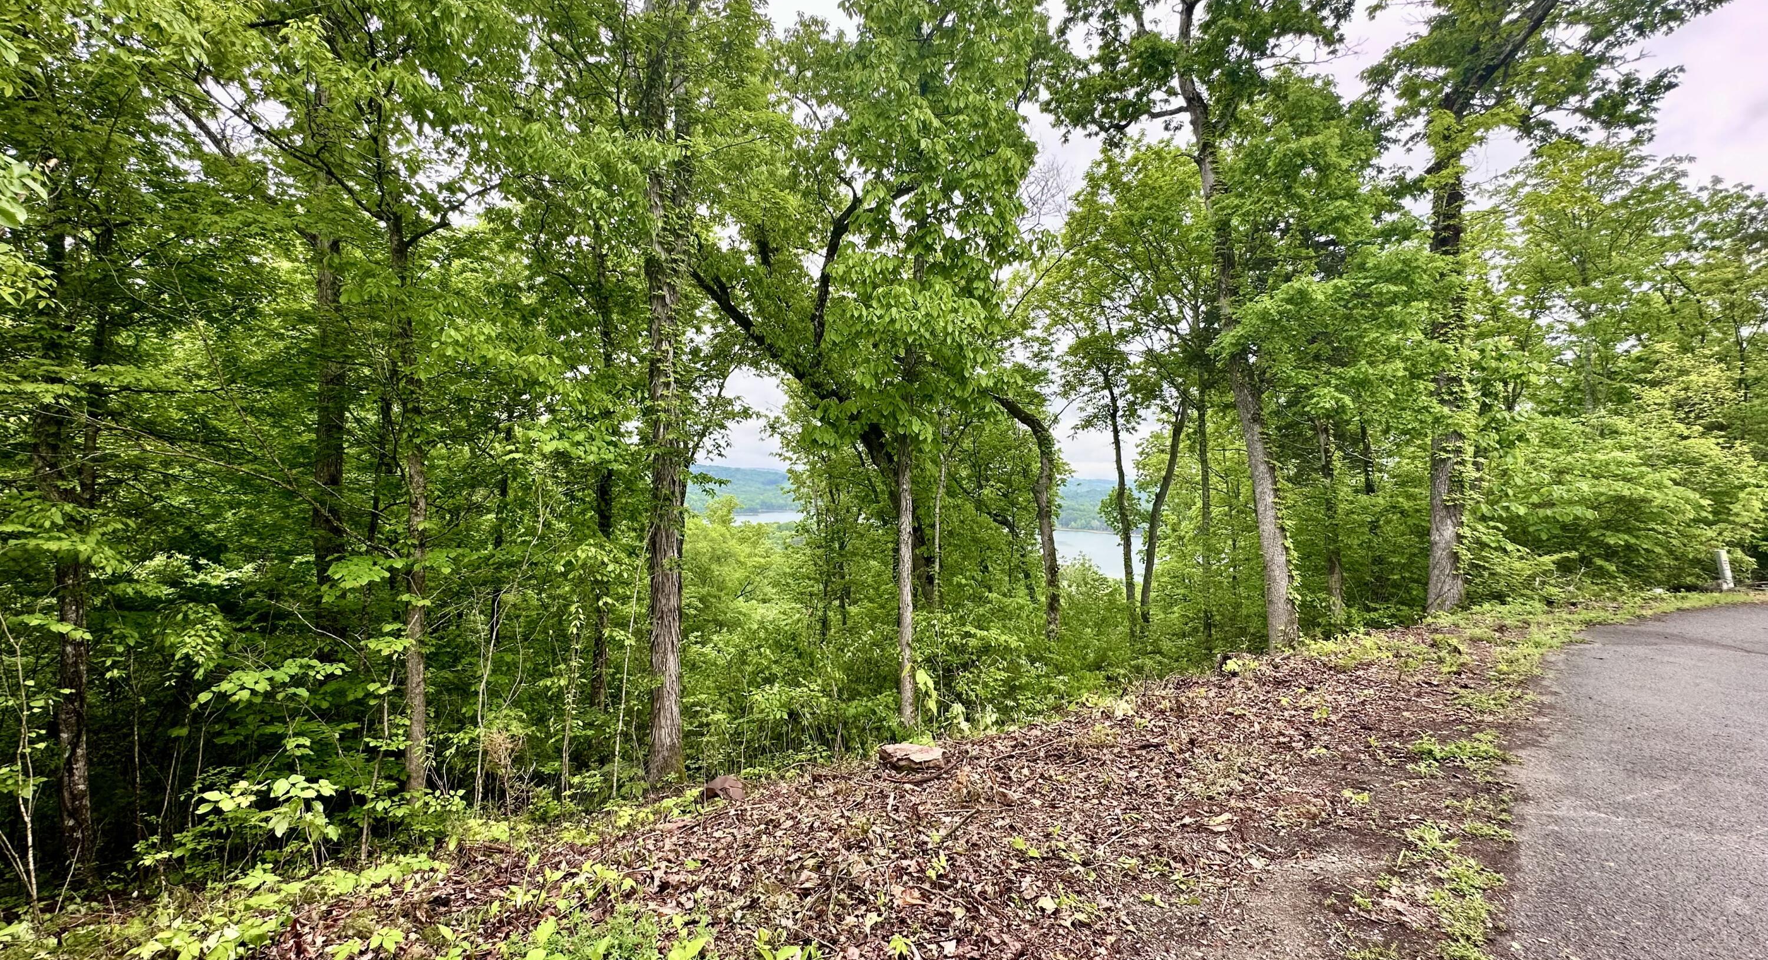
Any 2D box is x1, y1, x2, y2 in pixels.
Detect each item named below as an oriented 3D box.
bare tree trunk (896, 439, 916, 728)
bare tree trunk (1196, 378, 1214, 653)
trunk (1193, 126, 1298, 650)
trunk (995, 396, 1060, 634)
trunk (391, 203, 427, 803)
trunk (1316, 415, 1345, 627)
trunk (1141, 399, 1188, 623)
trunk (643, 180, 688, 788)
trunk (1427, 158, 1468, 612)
[{"bbox_3d":[0.178,0.811,5.600,0.130,2.261,0.120,-1,0,0],"label":"bare tree trunk"},{"bbox_3d":[4.705,0.598,10.500,0.203,4.016,0.170,-1,0,0],"label":"bare tree trunk"},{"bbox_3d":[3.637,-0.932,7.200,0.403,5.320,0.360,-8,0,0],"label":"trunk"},{"bbox_3d":[2.048,0.493,10.000,0.811,3.409,0.250,-4,0,0],"label":"trunk"},{"bbox_3d":[-3.649,0.212,5.500,0.212,4.452,0.180,-1,0,0],"label":"trunk"},{"bbox_3d":[5.936,0.560,9.500,0.257,2.755,0.190,-2,0,0],"label":"trunk"},{"bbox_3d":[4.303,0.499,11.000,0.234,3.535,0.180,10,0,0],"label":"trunk"},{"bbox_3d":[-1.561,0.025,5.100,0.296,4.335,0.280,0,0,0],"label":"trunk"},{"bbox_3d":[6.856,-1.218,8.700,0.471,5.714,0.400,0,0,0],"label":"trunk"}]

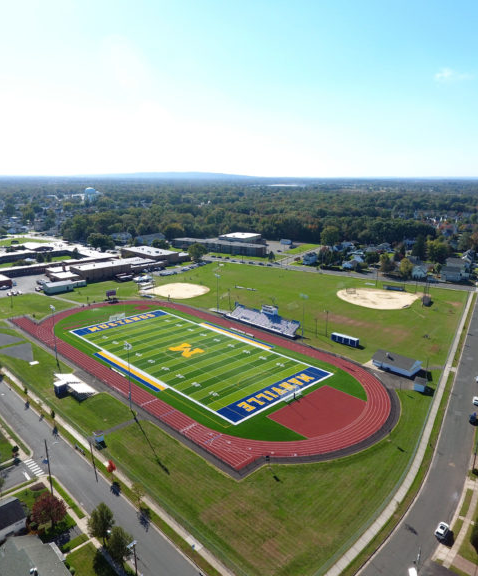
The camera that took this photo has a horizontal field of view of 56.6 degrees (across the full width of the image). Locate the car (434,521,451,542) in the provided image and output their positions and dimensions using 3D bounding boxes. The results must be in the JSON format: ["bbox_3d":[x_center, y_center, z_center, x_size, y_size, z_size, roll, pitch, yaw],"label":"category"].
[{"bbox_3d":[41.410,49.570,90.390,1.900,1.700,4.600,11,18,38],"label":"car"}]

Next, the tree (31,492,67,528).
[{"bbox_3d":[-38.831,46.004,91.416,6.700,7.100,6.700,0,14,0],"label":"tree"}]

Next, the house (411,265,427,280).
[{"bbox_3d":[132.910,-11.280,325.620,10.000,8.500,10.000,7,15,25],"label":"house"}]

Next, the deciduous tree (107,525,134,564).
[{"bbox_3d":[-21.820,48.060,82.060,4.300,8.200,4.300,1,14,0],"label":"deciduous tree"}]

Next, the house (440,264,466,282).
[{"bbox_3d":[155.210,-10.560,322.960,16.500,8.800,10.000,7,15,25],"label":"house"}]

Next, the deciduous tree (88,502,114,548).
[{"bbox_3d":[-26.640,45.910,85.890,5.500,10.300,5.500,0,14,0],"label":"deciduous tree"}]

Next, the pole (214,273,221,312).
[{"bbox_3d":[-11.110,2.770,237.130,1.000,21.000,3.600,-13,19,-42],"label":"pole"}]

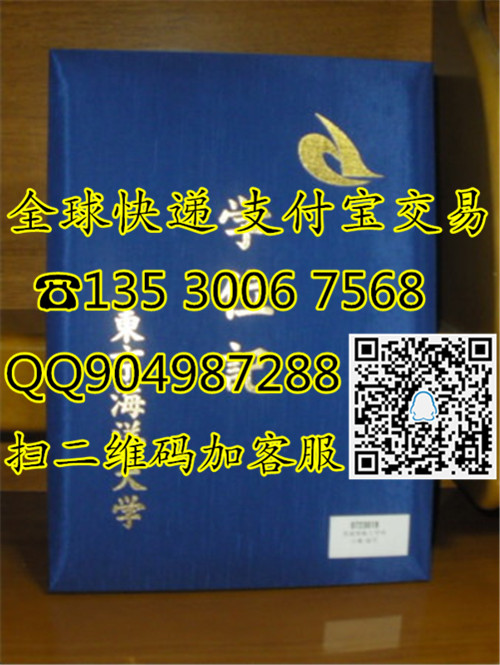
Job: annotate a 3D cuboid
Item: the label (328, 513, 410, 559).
[{"bbox_3d":[0.072,0.122,0.483,0.049,0.025,0.001,1,1,-6],"label":"label"}]

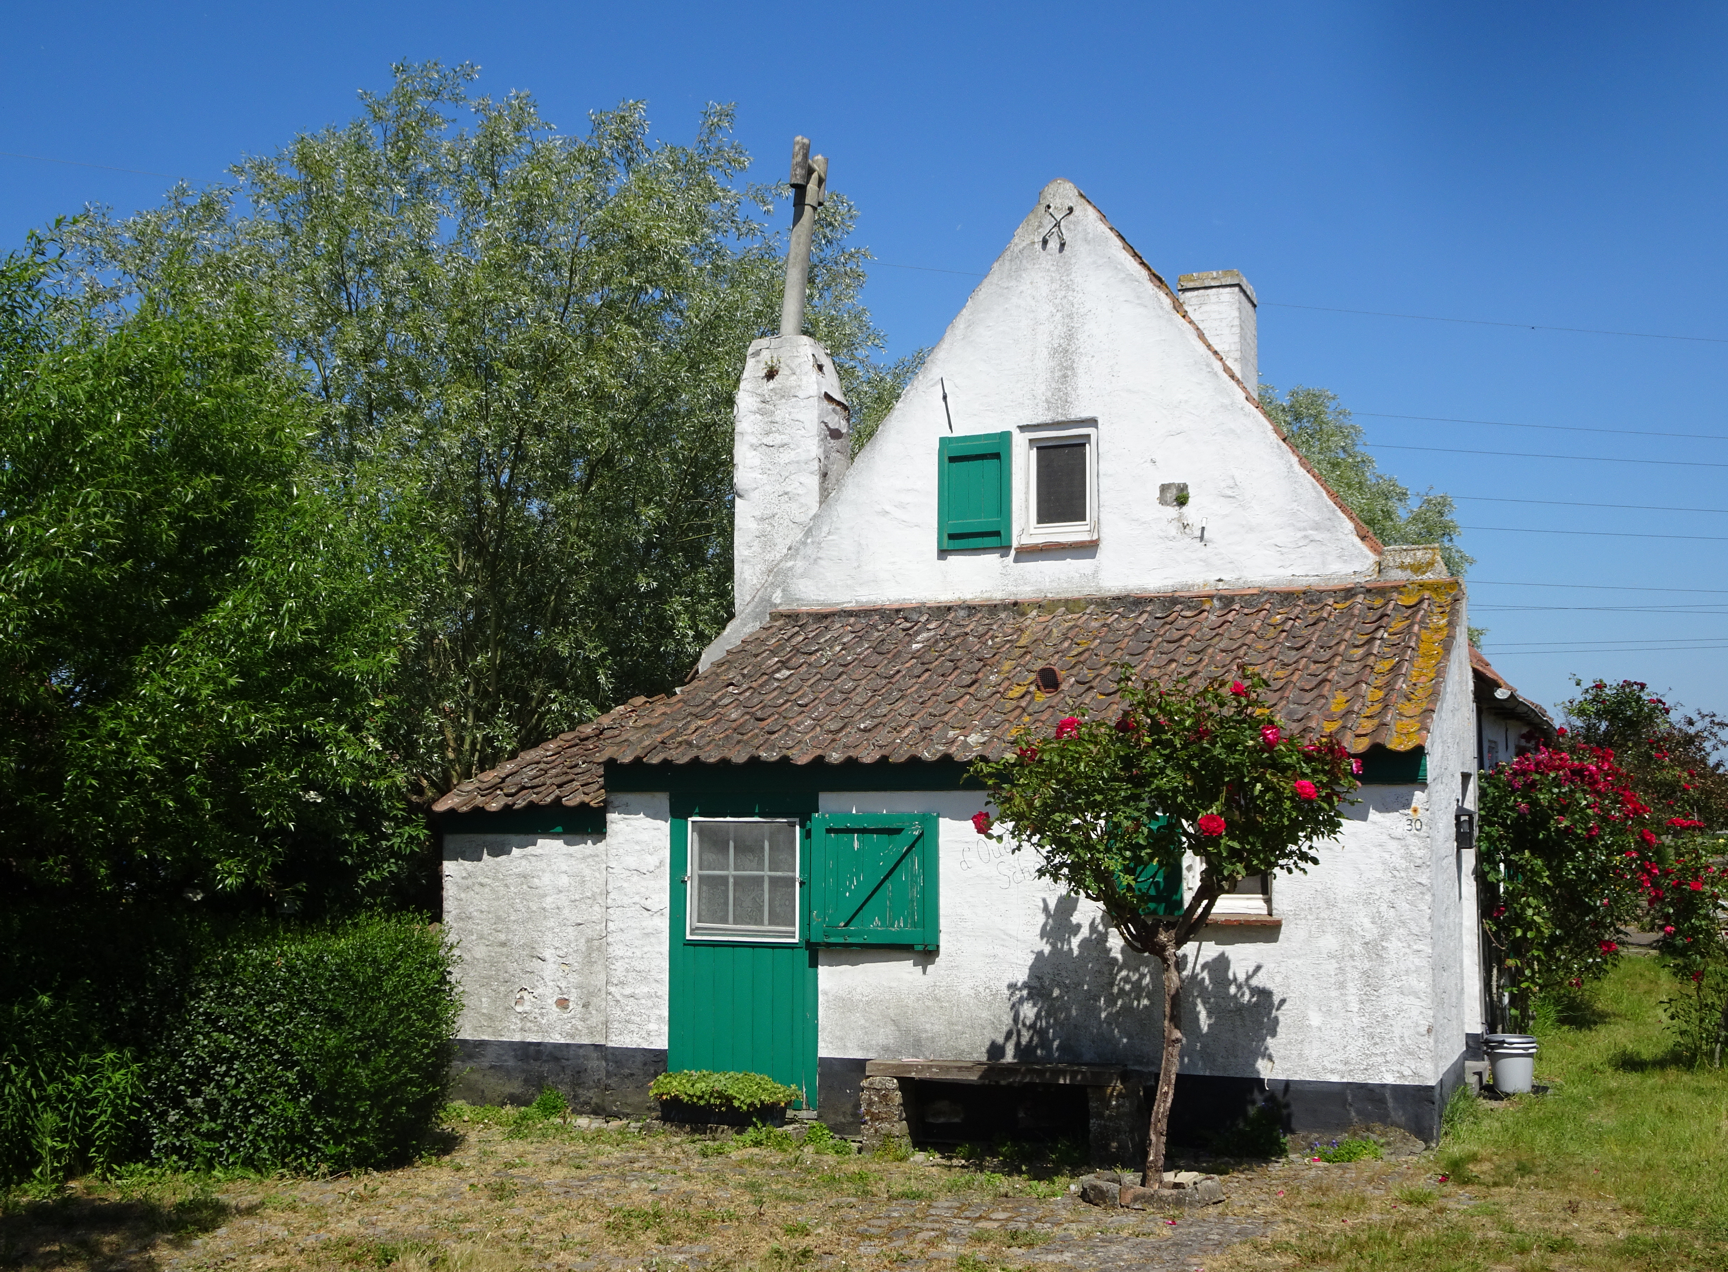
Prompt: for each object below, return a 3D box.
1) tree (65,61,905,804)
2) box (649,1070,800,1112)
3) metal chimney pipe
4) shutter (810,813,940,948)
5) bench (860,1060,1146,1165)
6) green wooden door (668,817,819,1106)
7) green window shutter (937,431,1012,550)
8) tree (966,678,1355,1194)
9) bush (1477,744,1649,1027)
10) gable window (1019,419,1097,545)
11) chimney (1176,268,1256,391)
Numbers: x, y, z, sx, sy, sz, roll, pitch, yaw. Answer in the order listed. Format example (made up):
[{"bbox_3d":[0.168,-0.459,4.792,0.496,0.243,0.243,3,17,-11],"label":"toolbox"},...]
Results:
[{"bbox_3d":[-3.493,-0.949,18.000,7.500,8.766,7.000,1,-6,-11],"label":"tree"},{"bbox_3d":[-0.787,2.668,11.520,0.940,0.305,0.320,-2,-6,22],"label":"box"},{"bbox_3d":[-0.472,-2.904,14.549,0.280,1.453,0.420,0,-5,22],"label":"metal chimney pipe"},{"bbox_3d":[0.056,1.394,11.478,0.792,0.750,0.060,-2,-6,22],"label":"shutter"},{"bbox_3d":[0.765,2.575,10.817,1.490,0.525,0.430,-2,-6,22],"label":"bench"},{"bbox_3d":[-0.716,1.854,11.813,0.982,1.793,0.090,-2,-6,22],"label":"green wooden door"},{"bbox_3d":[0.723,-0.937,13.048,0.502,0.761,0.060,-2,-6,22],"label":"green window shutter"},{"bbox_3d":[1.436,1.384,9.450,1.850,2.450,1.750,-1,-6,8],"label":"tree"},{"bbox_3d":[5.640,2.009,16.000,1.400,2.297,1.500,-2,-6,19],"label":"bush"},{"bbox_3d":[1.254,-0.982,12.876,0.523,0.828,0.120,-2,-6,22],"label":"gable window"},{"bbox_3d":[2.858,-2.347,16.085,0.497,1.000,0.660,-2,-6,22],"label":"chimney"}]

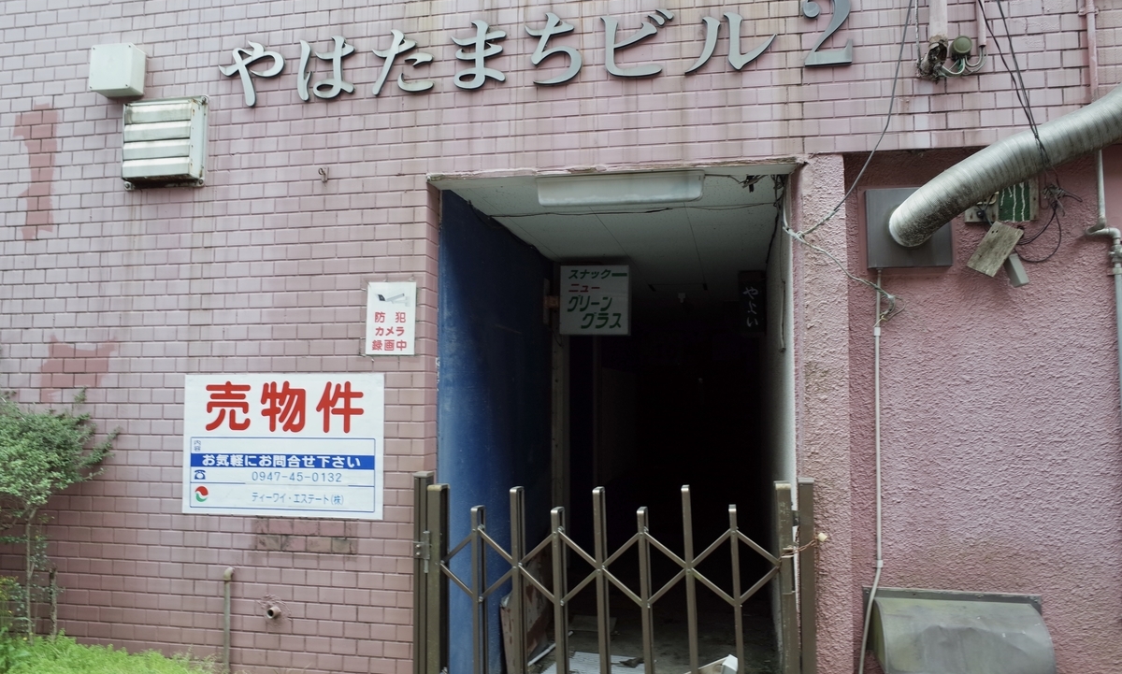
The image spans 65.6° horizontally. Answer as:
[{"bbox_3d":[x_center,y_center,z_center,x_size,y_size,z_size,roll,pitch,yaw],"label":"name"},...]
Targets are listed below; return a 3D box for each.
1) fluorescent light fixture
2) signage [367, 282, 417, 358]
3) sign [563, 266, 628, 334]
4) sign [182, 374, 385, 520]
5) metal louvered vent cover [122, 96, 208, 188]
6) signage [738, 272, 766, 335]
[{"bbox_3d":[0.248,-0.610,3.571,0.674,0.098,0.150,-1,-3,12],"label":"fluorescent light fixture"},{"bbox_3d":[-0.705,-0.076,3.615,0.216,0.300,0.010,-1,-3,12],"label":"signage"},{"bbox_3d":[0.221,-0.240,5.719,0.454,0.451,0.110,-1,-3,8],"label":"sign"},{"bbox_3d":[-1.189,0.460,3.695,0.929,0.601,0.010,-1,-3,12],"label":"sign"},{"bbox_3d":[-1.780,-0.867,3.860,0.414,0.414,0.085,-1,-3,12],"label":"metal louvered vent cover"},{"bbox_3d":[1.437,-0.256,6.536,0.195,0.469,0.090,-1,-3,12],"label":"signage"}]

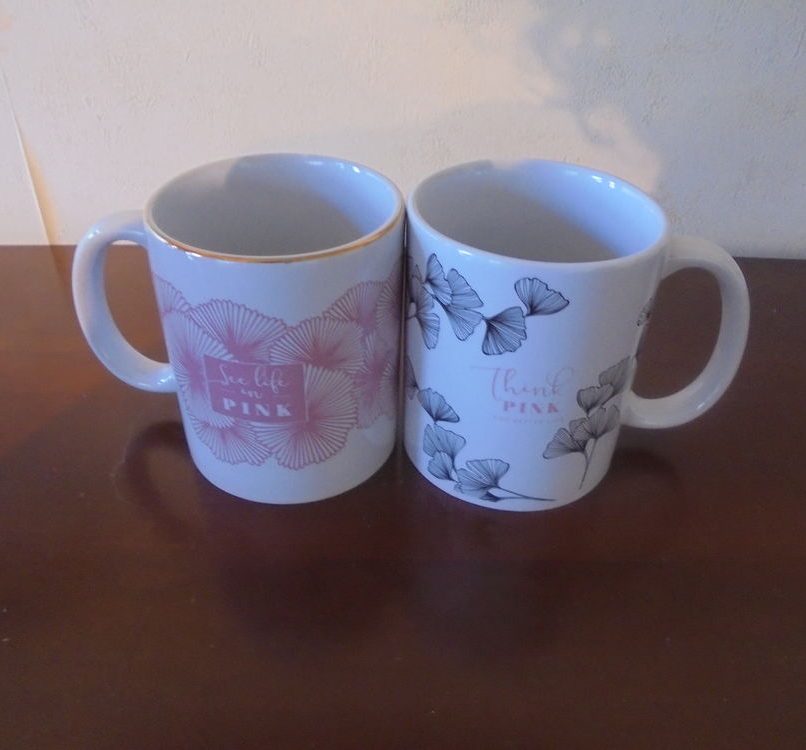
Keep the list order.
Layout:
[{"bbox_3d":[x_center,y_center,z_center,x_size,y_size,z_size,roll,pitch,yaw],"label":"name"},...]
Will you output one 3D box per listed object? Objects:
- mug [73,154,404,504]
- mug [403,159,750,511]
[{"bbox_3d":[-0.058,-0.018,0.267,0.115,0.097,0.081,5,36,4],"label":"mug"},{"bbox_3d":[0.059,-0.012,0.264,0.115,0.097,0.081,6,37,6],"label":"mug"}]

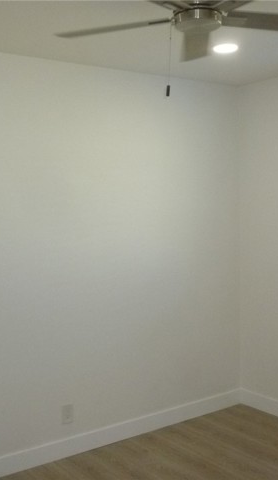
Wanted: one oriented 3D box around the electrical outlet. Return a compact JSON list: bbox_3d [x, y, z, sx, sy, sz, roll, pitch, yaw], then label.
[{"bbox_3d":[-0.443,1.089,3.344,0.075,0.117,0.010,-4,5,-34],"label":"electrical outlet"}]

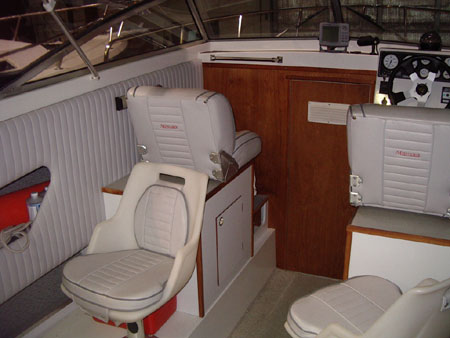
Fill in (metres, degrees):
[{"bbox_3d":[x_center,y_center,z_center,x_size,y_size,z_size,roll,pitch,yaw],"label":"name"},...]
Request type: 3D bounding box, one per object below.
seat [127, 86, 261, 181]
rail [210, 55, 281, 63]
[{"bbox_3d":[-0.143,-0.240,2.712,0.479,0.460,0.658,7,20,23],"label":"seat"},{"bbox_3d":[0.137,-0.696,3.139,0.480,0.036,0.048,7,20,23],"label":"rail"}]

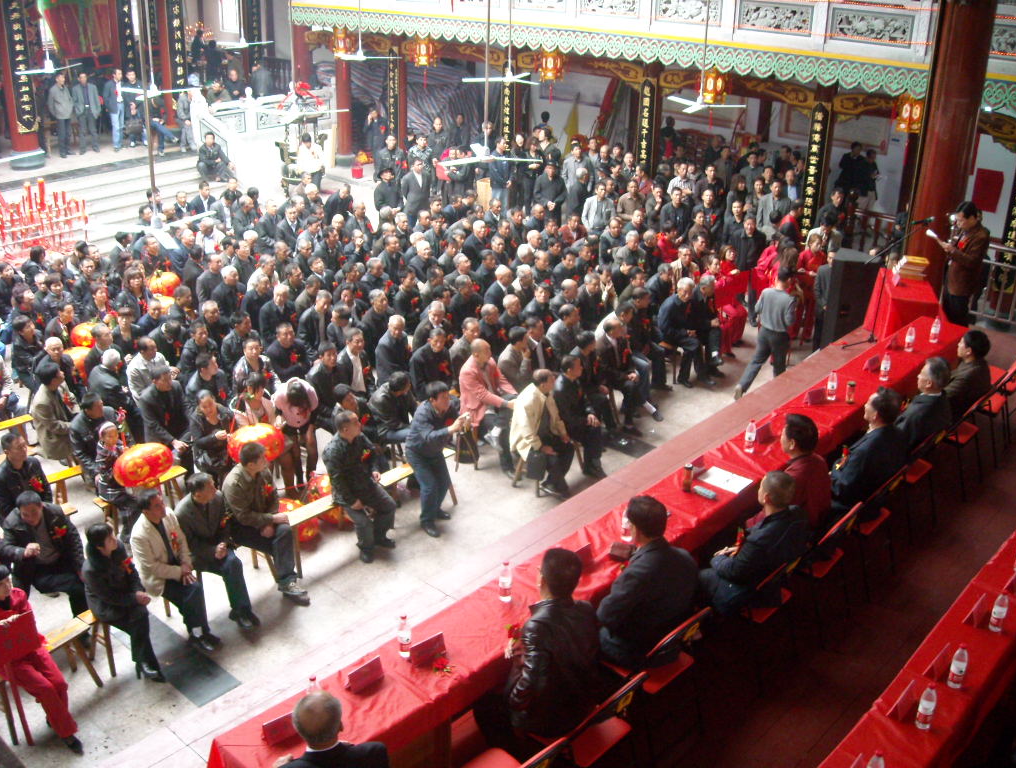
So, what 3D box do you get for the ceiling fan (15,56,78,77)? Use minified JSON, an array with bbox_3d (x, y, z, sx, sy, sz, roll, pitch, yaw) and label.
[{"bbox_3d":[-7.019,-4.845,15.851,1.120,0.280,1.100,-8,25,-22],"label":"ceiling fan"}]

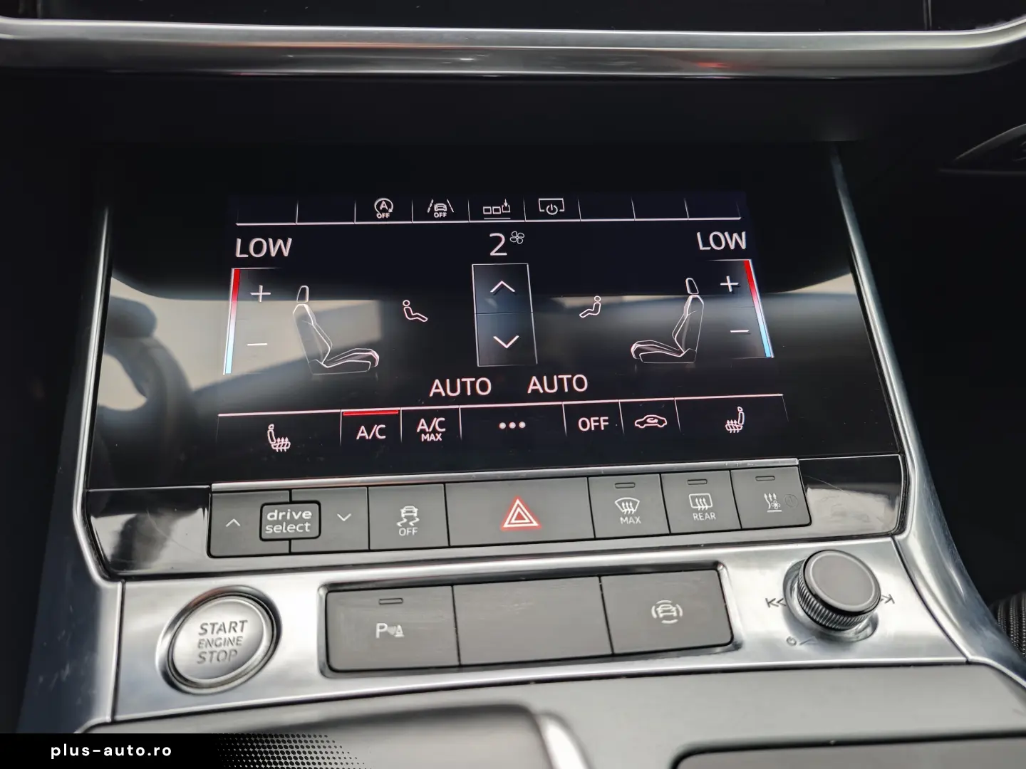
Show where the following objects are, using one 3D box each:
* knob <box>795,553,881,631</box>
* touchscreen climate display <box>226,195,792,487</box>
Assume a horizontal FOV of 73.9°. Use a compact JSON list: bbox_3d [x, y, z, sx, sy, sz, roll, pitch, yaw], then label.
[{"bbox_3d":[0.097,0.062,0.205,0.021,0.011,0.021,-2,40,-5],"label":"knob"},{"bbox_3d":[-0.004,-0.021,0.248,0.194,0.010,0.102,-2,75,-5],"label":"touchscreen climate display"}]

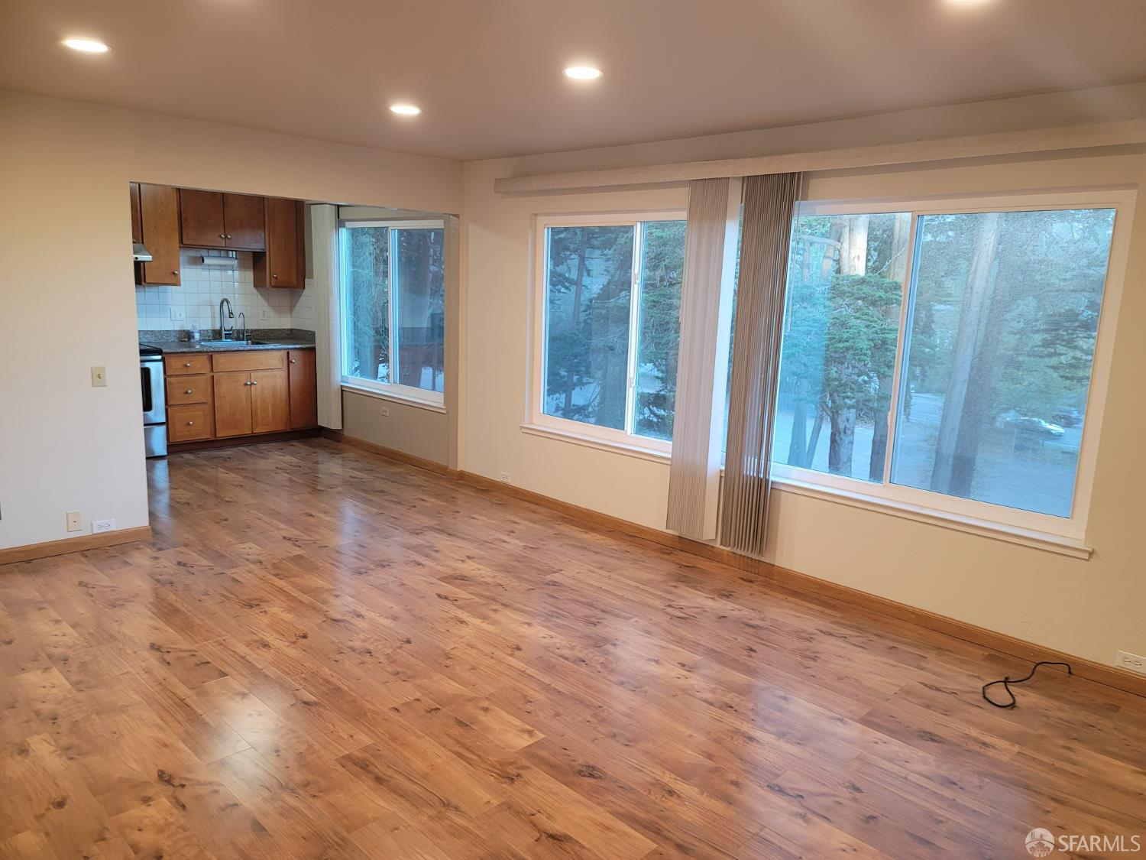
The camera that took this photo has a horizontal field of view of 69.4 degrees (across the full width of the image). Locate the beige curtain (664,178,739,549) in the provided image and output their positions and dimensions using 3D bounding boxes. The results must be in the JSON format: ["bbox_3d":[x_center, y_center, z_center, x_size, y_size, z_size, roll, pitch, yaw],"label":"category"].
[{"bbox_3d":[0.730,-0.389,4.710,0.290,2.020,0.110,12,14,43],"label":"beige curtain"}]

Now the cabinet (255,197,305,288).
[{"bbox_3d":[-2.838,-1.801,7.989,0.380,0.857,0.310,-8,14,-44],"label":"cabinet"}]

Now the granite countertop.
[{"bbox_3d":[-3.133,-0.824,7.640,1.420,0.137,0.670,-8,14,-44],"label":"granite countertop"}]

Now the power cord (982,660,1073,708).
[{"bbox_3d":[1.900,1.050,3.492,0.560,0.045,0.165,-5,13,-35],"label":"power cord"}]

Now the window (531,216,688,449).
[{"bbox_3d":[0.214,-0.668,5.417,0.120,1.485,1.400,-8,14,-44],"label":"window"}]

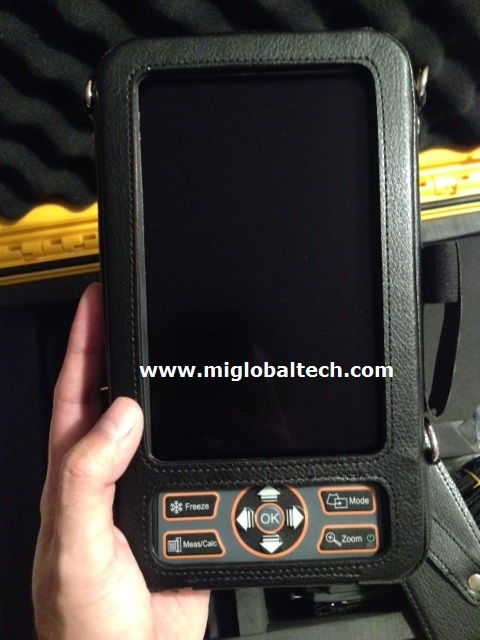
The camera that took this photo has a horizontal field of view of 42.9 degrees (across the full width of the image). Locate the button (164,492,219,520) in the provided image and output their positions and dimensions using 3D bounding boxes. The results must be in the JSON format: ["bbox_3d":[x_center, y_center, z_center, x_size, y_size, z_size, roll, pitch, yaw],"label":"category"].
[{"bbox_3d":[-0.020,0.077,0.252,0.023,0.004,0.011,-2,90,0],"label":"button"}]

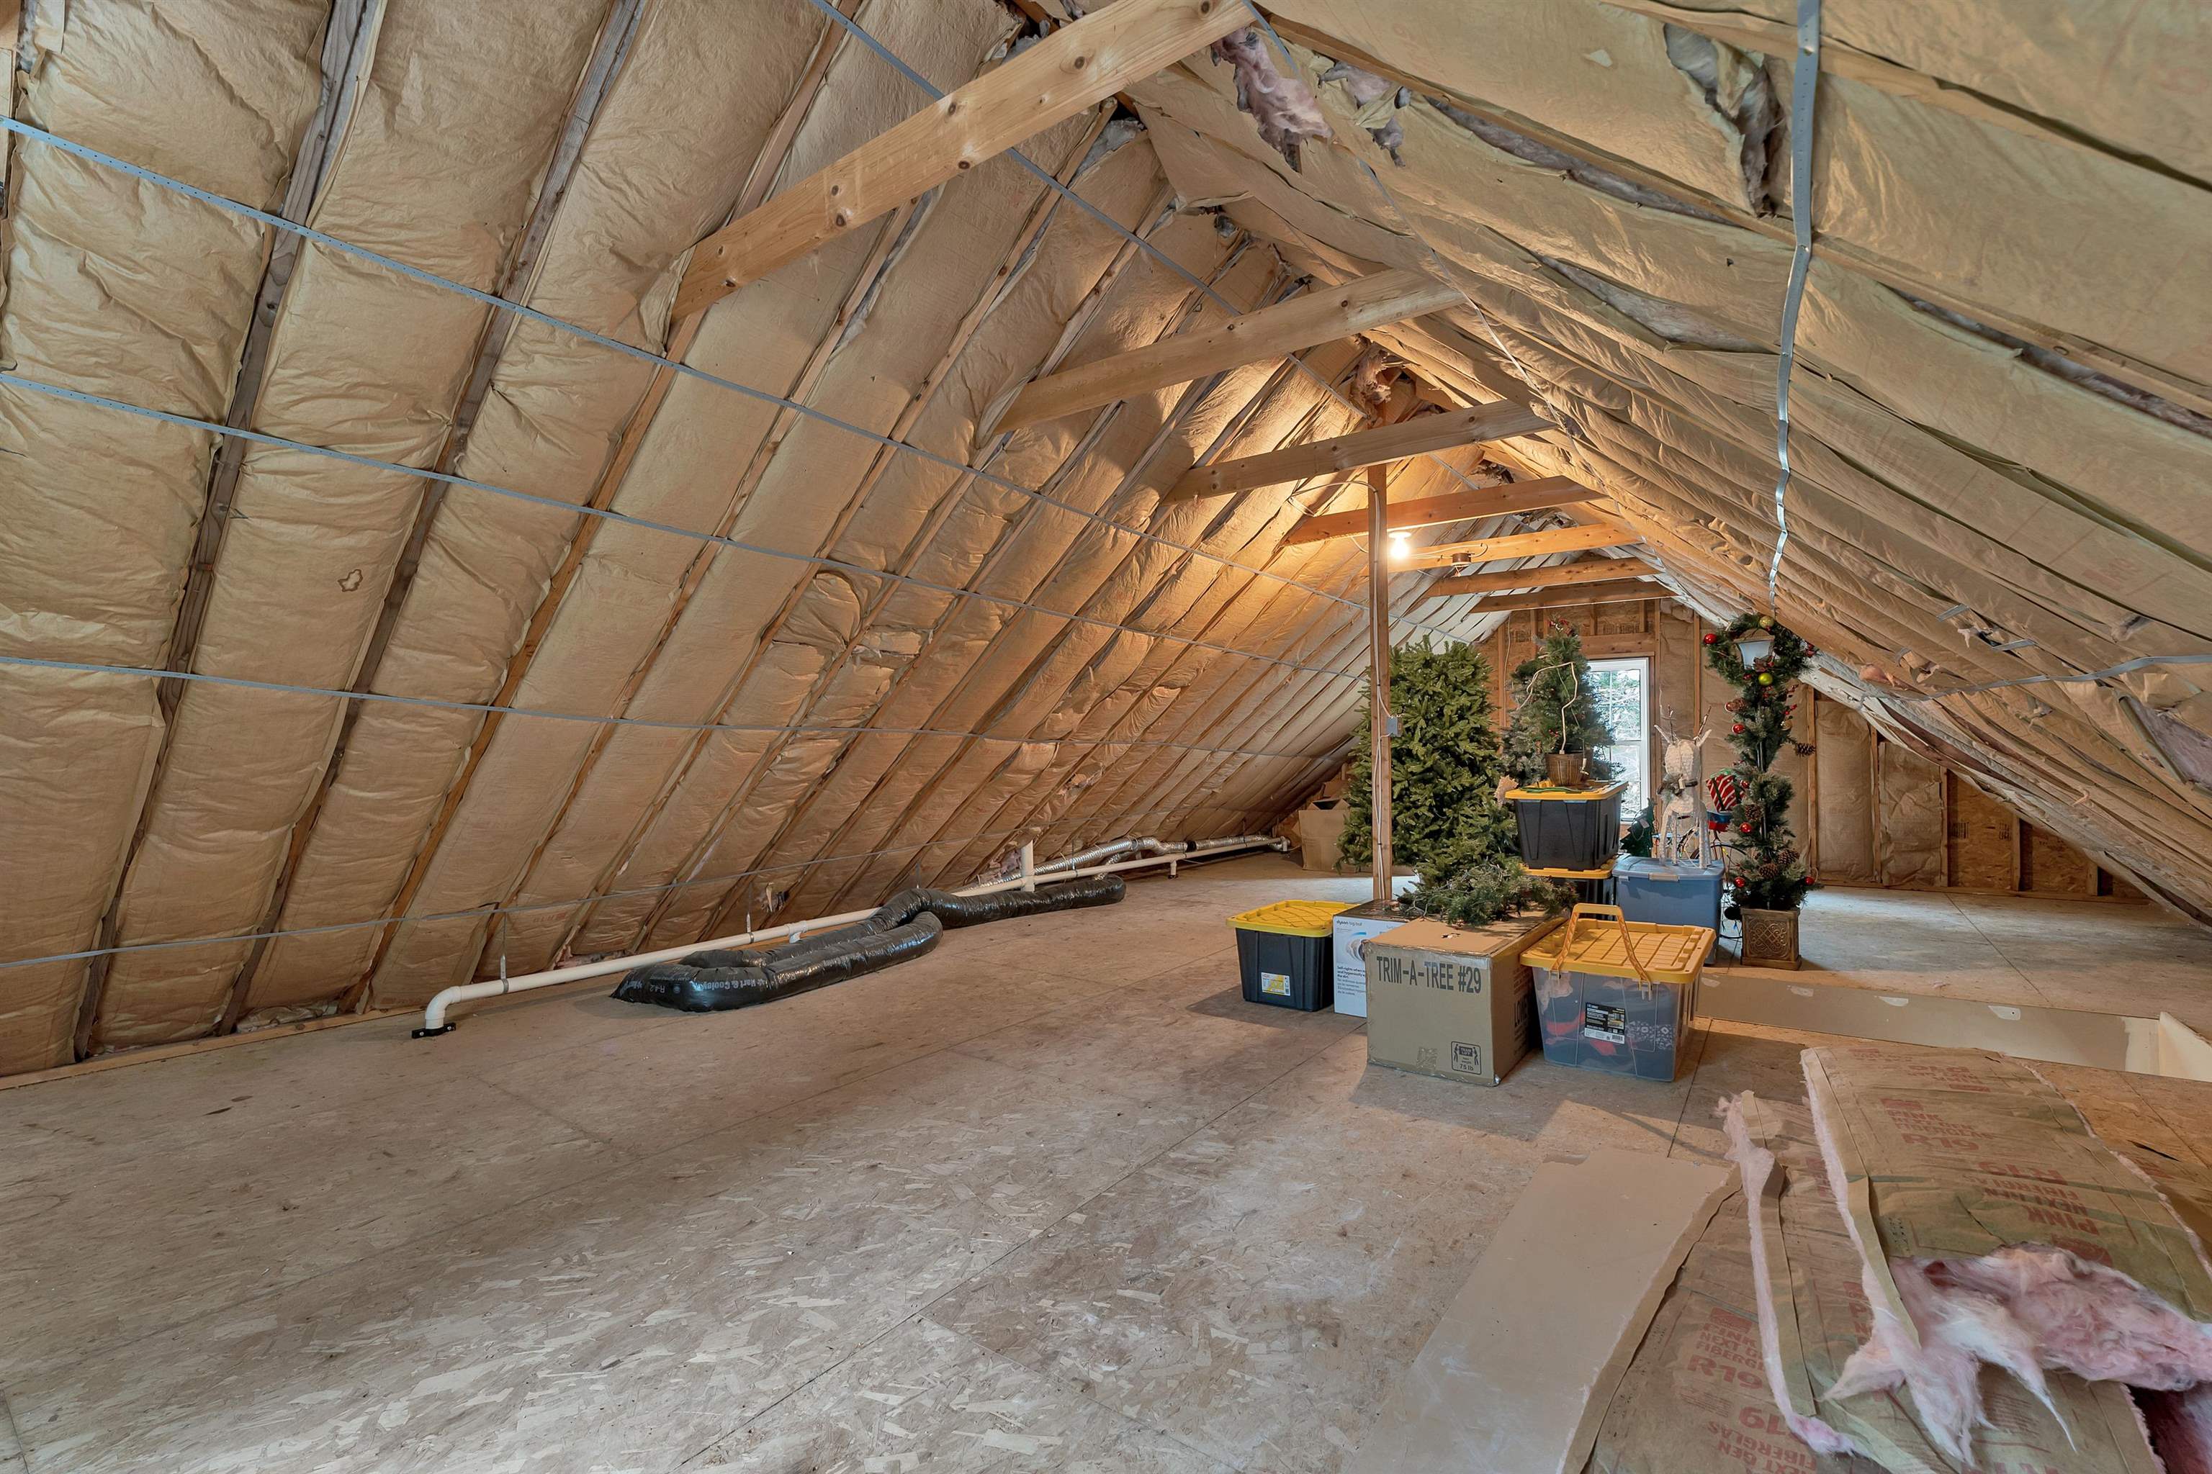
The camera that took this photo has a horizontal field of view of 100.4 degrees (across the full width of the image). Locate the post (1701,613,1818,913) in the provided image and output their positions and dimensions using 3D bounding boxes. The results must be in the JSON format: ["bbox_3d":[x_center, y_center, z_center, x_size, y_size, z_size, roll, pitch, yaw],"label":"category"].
[{"bbox_3d":[3.724,0.204,5.253,0.520,1.820,0.450,0,-1,37],"label":"post"}]

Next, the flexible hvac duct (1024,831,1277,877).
[{"bbox_3d":[0.673,1.110,9.070,0.300,0.290,4.600,-1,-1,36],"label":"flexible hvac duct"}]

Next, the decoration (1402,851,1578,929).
[{"bbox_3d":[1.664,0.652,4.031,0.680,0.280,0.480,-1,-1,36],"label":"decoration"}]

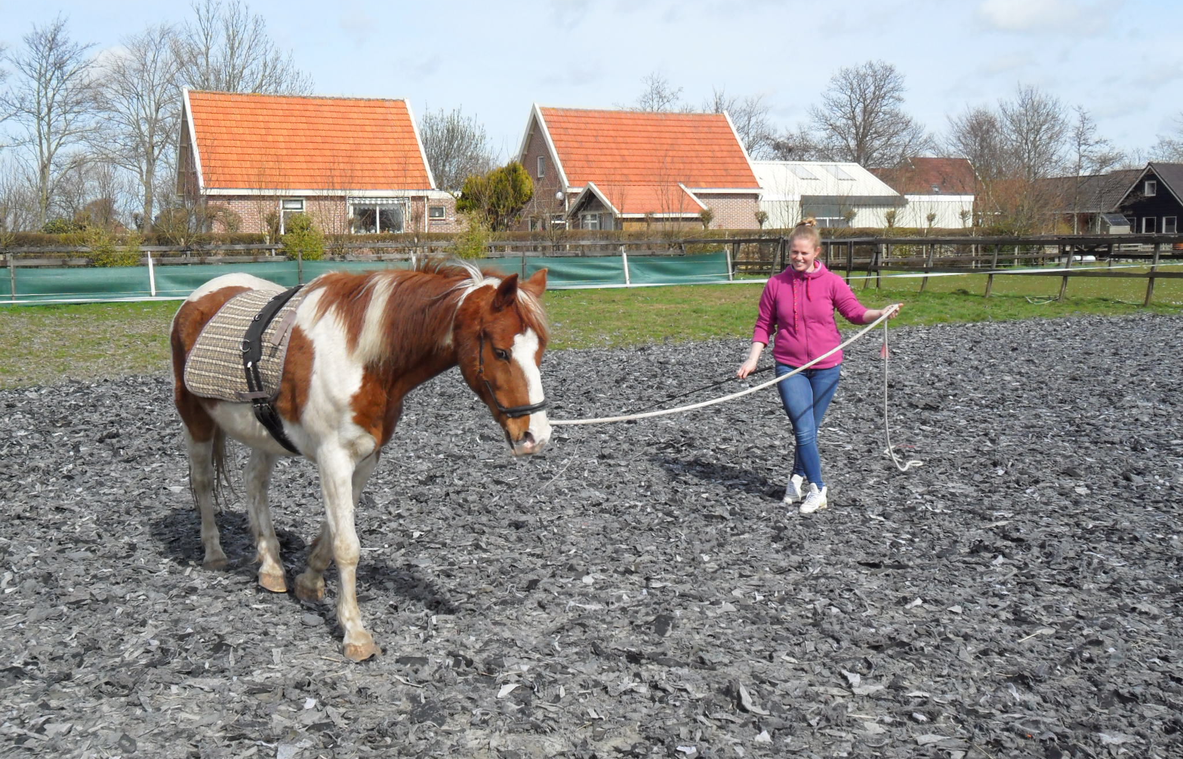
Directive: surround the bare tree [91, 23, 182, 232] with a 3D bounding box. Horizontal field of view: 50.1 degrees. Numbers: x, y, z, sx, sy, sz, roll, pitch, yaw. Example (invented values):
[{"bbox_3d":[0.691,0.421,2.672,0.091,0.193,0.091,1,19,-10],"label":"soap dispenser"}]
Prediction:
[{"bbox_3d":[-19.806,-10.117,55.187,4.200,10.593,4.200,-1,6,0],"label":"bare tree"}]

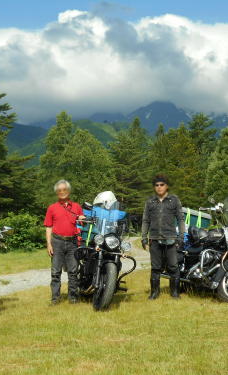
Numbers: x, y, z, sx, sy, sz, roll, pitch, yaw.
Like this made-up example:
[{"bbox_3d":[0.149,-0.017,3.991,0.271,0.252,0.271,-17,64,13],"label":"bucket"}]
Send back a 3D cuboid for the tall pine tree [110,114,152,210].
[{"bbox_3d":[0.873,-0.749,31.000,2.200,5.600,2.200,0,0,0],"label":"tall pine tree"}]

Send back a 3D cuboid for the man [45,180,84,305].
[{"bbox_3d":[-0.678,0.762,8.600,0.570,1.700,0.380,0,0,-6],"label":"man"}]

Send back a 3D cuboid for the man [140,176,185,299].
[{"bbox_3d":[0.687,0.708,8.800,0.620,1.760,0.360,0,0,3],"label":"man"}]

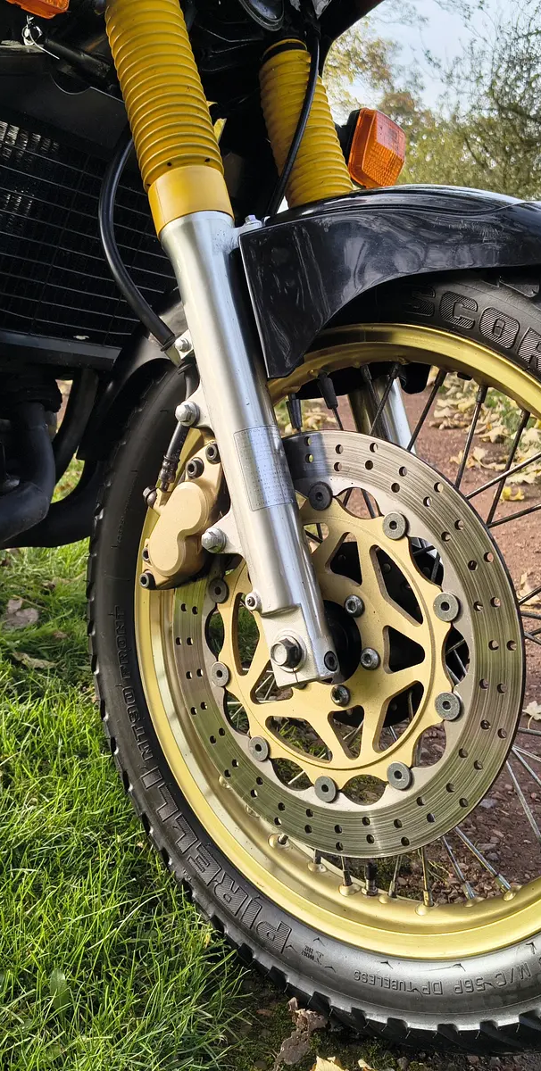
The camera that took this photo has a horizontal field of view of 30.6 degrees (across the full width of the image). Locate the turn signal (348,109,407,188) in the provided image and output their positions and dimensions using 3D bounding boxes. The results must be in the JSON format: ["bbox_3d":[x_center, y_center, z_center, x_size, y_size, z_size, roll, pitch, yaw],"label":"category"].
[{"bbox_3d":[0.105,-0.407,1.053,0.044,0.071,0.080,13,9,28],"label":"turn signal"}]

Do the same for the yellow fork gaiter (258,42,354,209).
[{"bbox_3d":[0.033,-0.359,0.916,0.063,0.208,0.063,-19,-9,39],"label":"yellow fork gaiter"}]

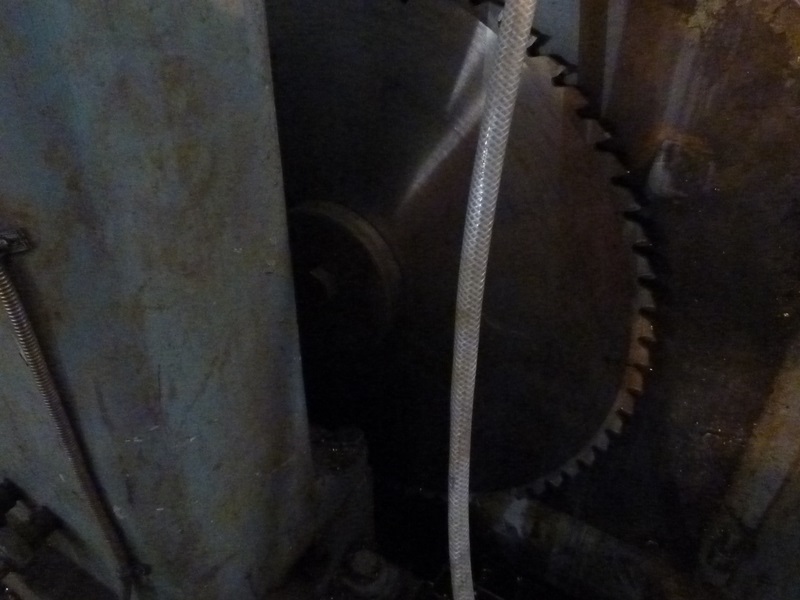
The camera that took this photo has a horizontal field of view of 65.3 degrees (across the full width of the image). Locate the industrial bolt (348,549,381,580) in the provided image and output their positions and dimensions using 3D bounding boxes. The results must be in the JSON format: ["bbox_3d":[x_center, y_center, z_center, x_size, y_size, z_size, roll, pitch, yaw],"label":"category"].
[{"bbox_3d":[-0.038,0.293,0.690,0.030,0.016,0.030,1,35,0],"label":"industrial bolt"}]

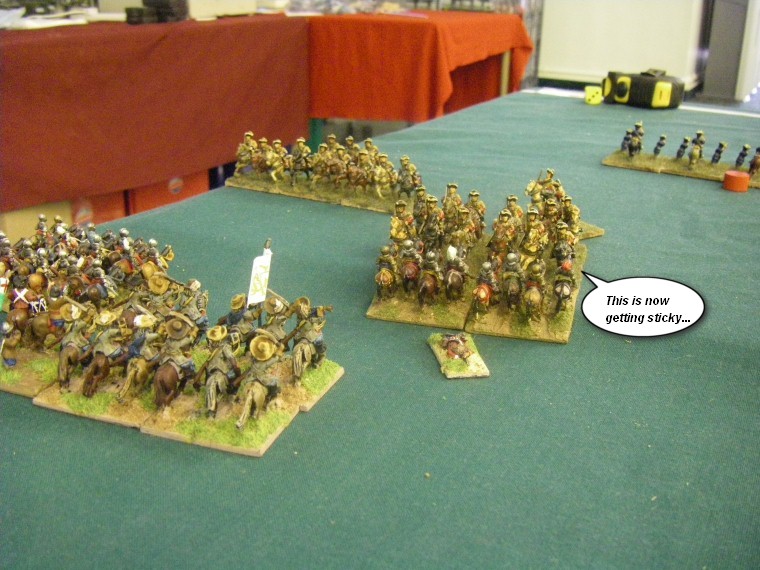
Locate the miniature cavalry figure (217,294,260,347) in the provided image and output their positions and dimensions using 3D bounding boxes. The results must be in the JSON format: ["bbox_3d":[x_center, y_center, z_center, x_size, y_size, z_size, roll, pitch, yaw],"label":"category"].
[{"bbox_3d":[-0.046,0.014,0.287,0.013,0.025,0.025,8,23,18],"label":"miniature cavalry figure"}]

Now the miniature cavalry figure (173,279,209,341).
[{"bbox_3d":[-0.065,0.010,0.297,0.013,0.025,0.025,8,23,18],"label":"miniature cavalry figure"}]

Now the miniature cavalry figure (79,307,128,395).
[{"bbox_3d":[-0.087,0.020,0.272,0.013,0.025,0.025,8,23,18],"label":"miniature cavalry figure"}]

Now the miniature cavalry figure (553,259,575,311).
[{"bbox_3d":[0.074,-0.002,0.336,0.011,0.021,0.025,7,23,15],"label":"miniature cavalry figure"}]

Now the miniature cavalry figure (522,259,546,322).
[{"bbox_3d":[0.062,0.000,0.331,0.011,0.021,0.025,7,23,15],"label":"miniature cavalry figure"}]

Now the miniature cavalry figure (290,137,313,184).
[{"bbox_3d":[-0.049,-0.075,0.506,0.011,0.026,0.025,11,24,24],"label":"miniature cavalry figure"}]

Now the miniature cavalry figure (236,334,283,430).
[{"bbox_3d":[-0.036,0.027,0.255,0.013,0.025,0.025,8,23,18],"label":"miniature cavalry figure"}]

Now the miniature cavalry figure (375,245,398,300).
[{"bbox_3d":[0.004,-0.008,0.348,0.011,0.021,0.025,7,23,15],"label":"miniature cavalry figure"}]

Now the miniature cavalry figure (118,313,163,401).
[{"bbox_3d":[-0.075,0.021,0.269,0.013,0.025,0.025,10,24,21],"label":"miniature cavalry figure"}]

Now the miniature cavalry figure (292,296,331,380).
[{"bbox_3d":[-0.023,0.016,0.282,0.013,0.025,0.025,6,23,13],"label":"miniature cavalry figure"}]

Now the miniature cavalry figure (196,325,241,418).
[{"bbox_3d":[-0.049,0.025,0.261,0.013,0.025,0.025,5,22,10],"label":"miniature cavalry figure"}]

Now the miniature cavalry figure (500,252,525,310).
[{"bbox_3d":[0.055,-0.004,0.340,0.011,0.021,0.025,6,23,13],"label":"miniature cavalry figure"}]

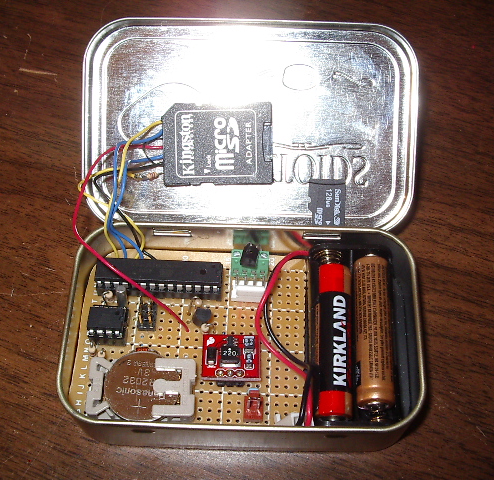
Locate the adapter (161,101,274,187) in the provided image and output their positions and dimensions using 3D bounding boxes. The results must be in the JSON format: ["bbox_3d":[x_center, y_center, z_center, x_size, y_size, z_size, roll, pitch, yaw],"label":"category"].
[{"bbox_3d":[-0.008,-0.028,0.205,0.032,0.002,0.024,-1,94,-1],"label":"adapter"}]

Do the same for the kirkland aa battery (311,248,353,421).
[{"bbox_3d":[0.025,0.028,0.201,0.011,0.011,0.047,3,58,1],"label":"kirkland aa battery"}]

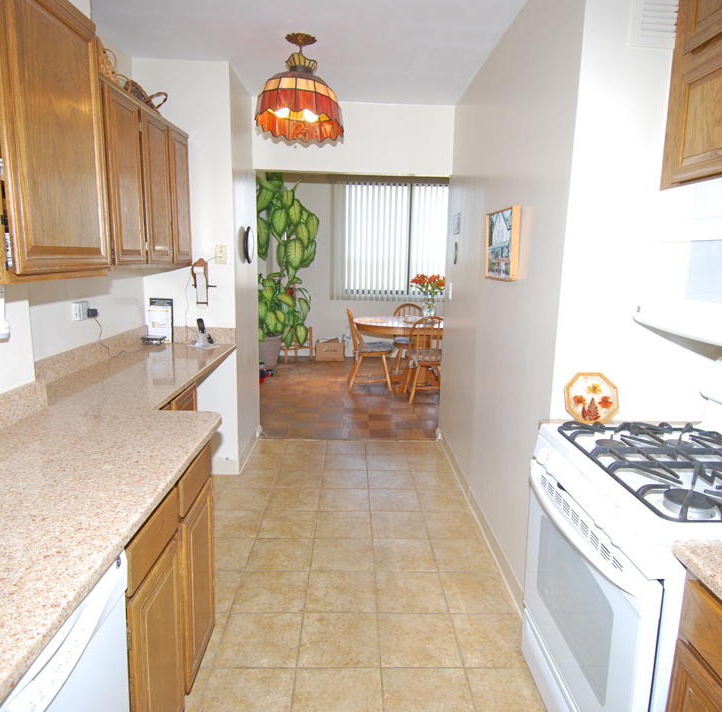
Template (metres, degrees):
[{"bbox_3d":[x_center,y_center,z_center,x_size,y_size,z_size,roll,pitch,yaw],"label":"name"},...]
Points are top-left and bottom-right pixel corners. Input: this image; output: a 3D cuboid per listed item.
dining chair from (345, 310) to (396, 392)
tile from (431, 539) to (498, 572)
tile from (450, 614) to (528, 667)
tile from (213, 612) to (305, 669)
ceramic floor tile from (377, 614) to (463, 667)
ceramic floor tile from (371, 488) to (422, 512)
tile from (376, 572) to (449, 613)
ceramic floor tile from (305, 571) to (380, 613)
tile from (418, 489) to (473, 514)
[{"bbox_3d":[0.119,-0.089,6.145,0.540,0.925,0.450,0,10,-6],"label":"dining chair"},{"bbox_3d":[0.522,1.010,2.711,0.305,0.010,0.305,0,10,-1],"label":"tile"},{"bbox_3d":[0.530,1.116,2.092,0.303,0.010,0.300,1,11,-1],"label":"tile"},{"bbox_3d":[-0.388,1.107,2.076,0.303,0.010,0.300,1,11,-1],"label":"tile"},{"bbox_3d":[0.225,1.115,2.091,0.301,0.010,0.296,1,11,-1],"label":"ceramic floor tile"},{"bbox_3d":[0.206,0.889,3.263,0.303,0.010,0.300,1,11,-1],"label":"ceramic floor tile"},{"bbox_3d":[0.220,1.057,2.381,0.303,0.010,0.300,1,11,-1],"label":"tile"},{"bbox_3d":[-0.086,1.056,2.380,0.301,0.010,0.296,1,11,-1],"label":"ceramic floor tile"},{"bbox_3d":[0.513,0.893,3.271,0.301,0.010,0.296,1,11,-1],"label":"tile"}]

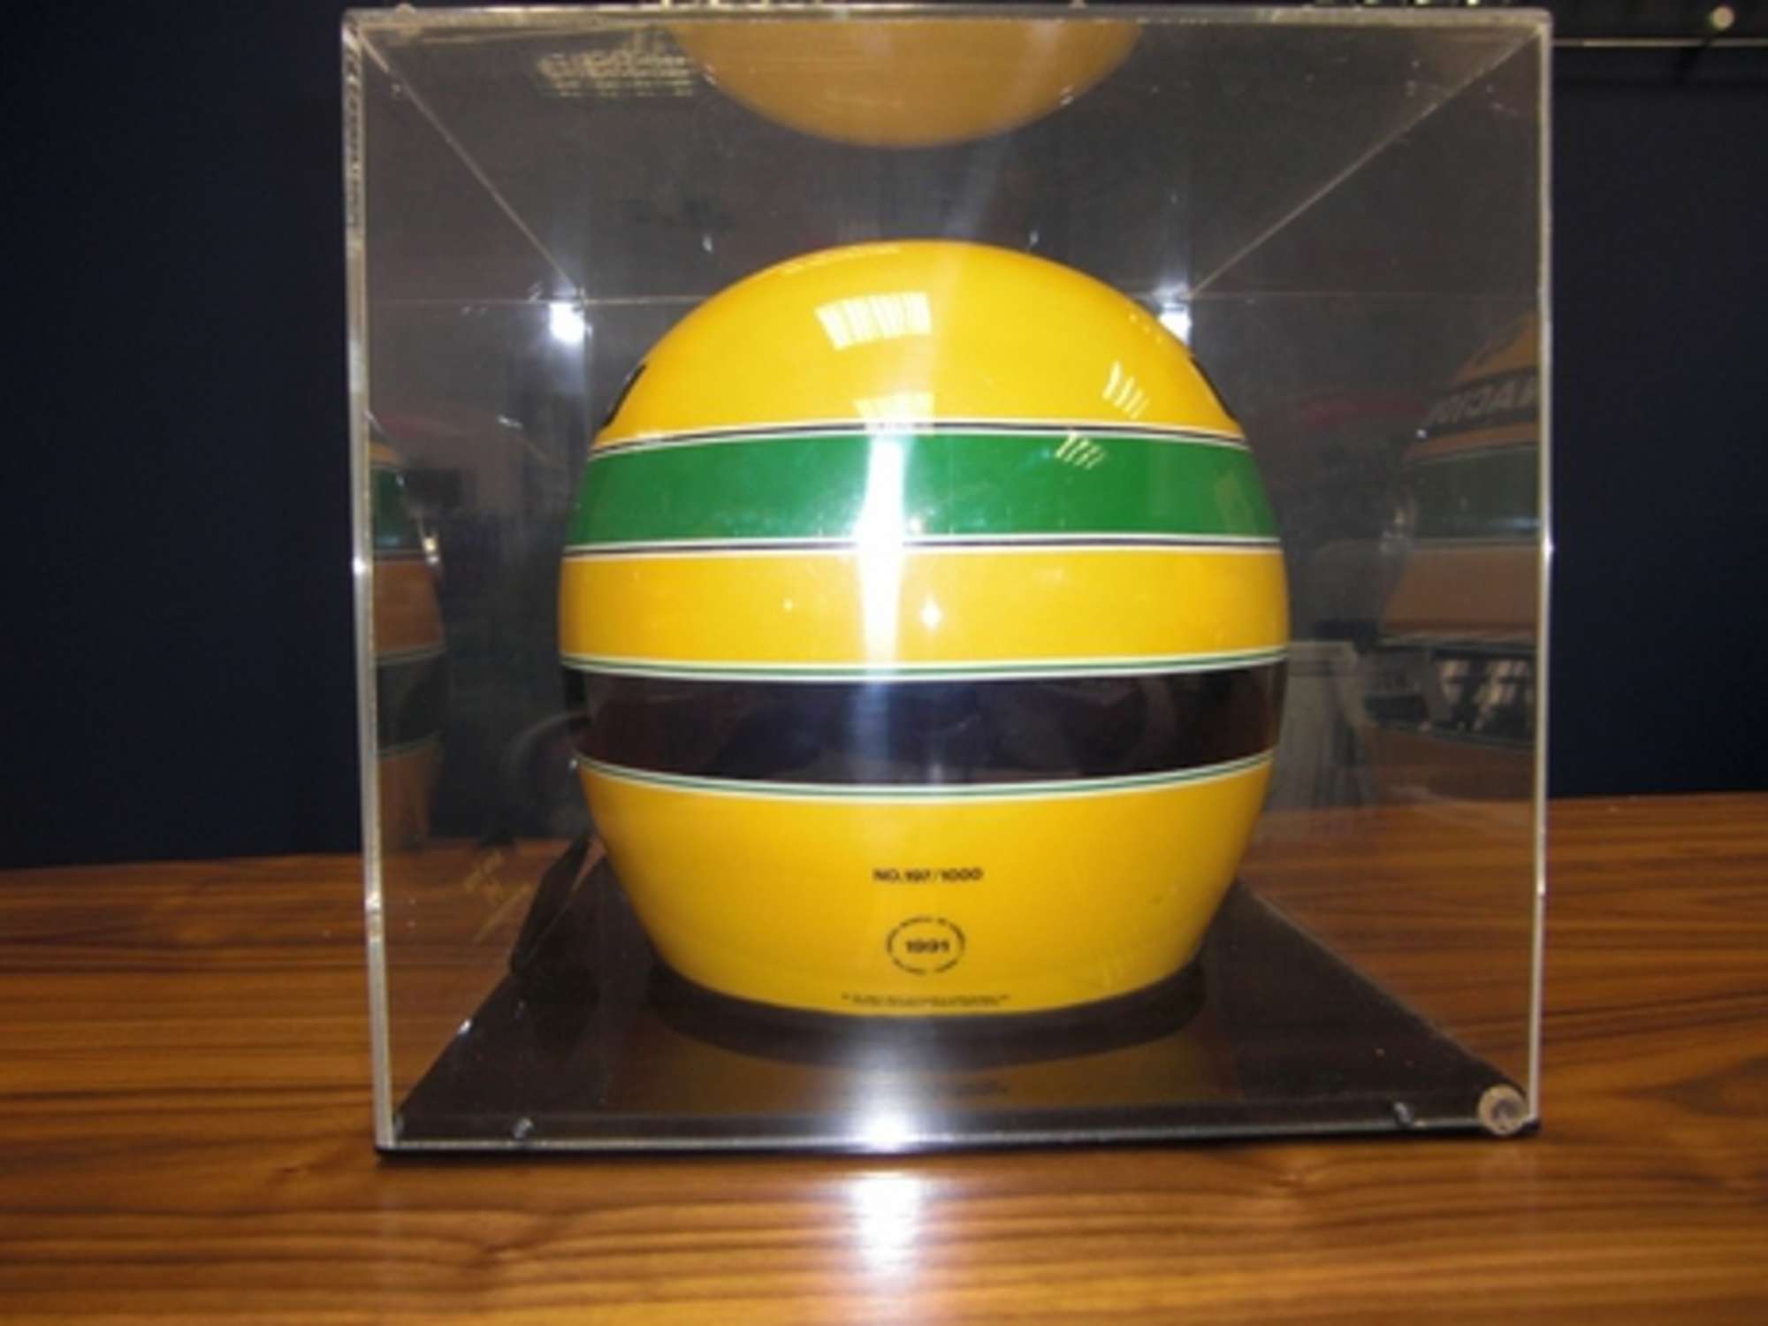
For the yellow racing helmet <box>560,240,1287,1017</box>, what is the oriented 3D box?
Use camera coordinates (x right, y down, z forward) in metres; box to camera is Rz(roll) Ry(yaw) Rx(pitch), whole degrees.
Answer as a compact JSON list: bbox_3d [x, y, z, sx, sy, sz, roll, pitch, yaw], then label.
[{"bbox_3d":[0.013,-0.022,0.527,0.254,0.258,0.325,-1,3,-1],"label":"yellow racing helmet"}]

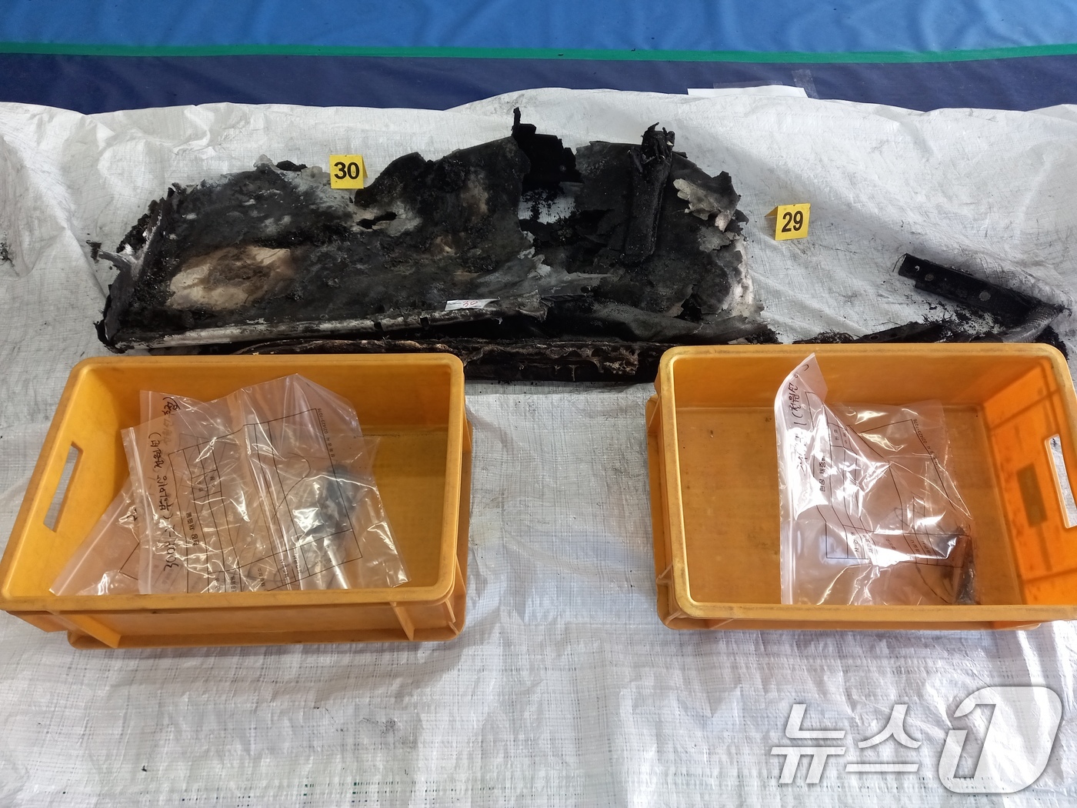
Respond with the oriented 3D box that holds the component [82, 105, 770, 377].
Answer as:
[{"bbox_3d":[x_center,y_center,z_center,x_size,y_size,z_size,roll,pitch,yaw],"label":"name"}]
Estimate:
[{"bbox_3d":[-0.188,-0.297,1.413,1.100,0.145,0.510,0,58,0],"label":"component"}]

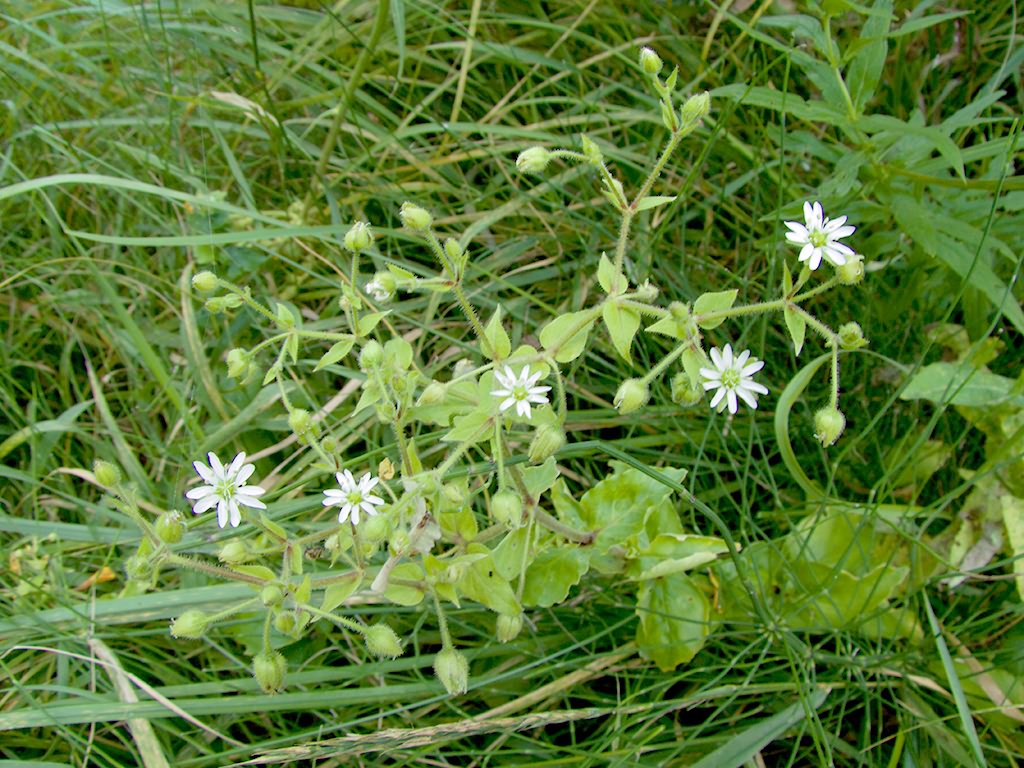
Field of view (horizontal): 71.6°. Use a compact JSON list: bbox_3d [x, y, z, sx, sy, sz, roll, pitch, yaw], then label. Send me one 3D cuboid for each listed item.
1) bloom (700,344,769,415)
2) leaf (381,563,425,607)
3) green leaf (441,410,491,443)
[{"bbox_3d":[0.070,-0.001,0.222,0.022,0.007,0.022,0,77,10],"label":"bloom"},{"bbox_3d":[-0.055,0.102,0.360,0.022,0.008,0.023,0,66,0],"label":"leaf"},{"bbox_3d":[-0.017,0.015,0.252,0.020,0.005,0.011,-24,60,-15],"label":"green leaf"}]

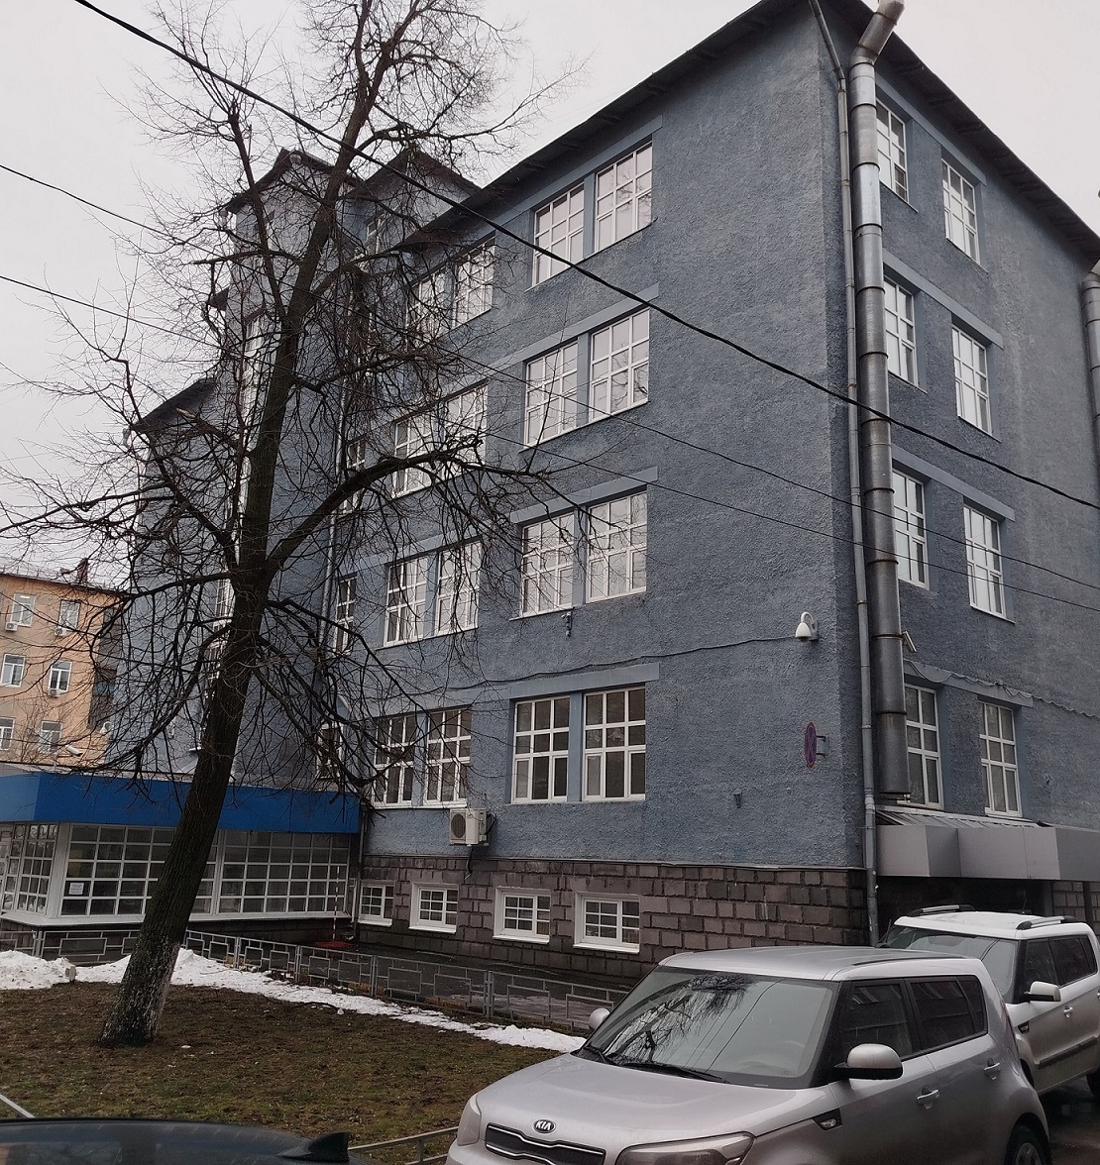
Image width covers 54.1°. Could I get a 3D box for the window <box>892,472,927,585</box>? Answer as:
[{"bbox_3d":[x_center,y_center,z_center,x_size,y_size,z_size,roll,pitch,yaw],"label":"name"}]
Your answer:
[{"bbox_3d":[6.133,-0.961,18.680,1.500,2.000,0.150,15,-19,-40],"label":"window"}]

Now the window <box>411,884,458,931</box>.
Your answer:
[{"bbox_3d":[-2.373,6.920,22.873,0.220,0.906,1.553,15,-20,-41],"label":"window"}]

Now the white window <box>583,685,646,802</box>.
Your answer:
[{"bbox_3d":[1.241,3.051,20.074,0.140,2.033,1.647,15,-20,-41],"label":"white window"}]

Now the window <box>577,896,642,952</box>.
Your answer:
[{"bbox_3d":[1.088,6.093,19.233,0.220,0.882,1.578,15,-20,-41],"label":"window"}]

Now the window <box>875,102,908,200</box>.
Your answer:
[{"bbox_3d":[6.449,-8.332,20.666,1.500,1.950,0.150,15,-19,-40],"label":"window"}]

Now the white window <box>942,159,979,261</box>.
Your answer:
[{"bbox_3d":[8.530,-7.734,22.489,1.560,1.980,0.150,15,-19,-40],"label":"white window"}]

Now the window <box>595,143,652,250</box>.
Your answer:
[{"bbox_3d":[1.606,-8.211,23.071,0.140,1.938,1.719,15,-20,-41],"label":"window"}]

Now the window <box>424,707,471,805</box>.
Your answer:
[{"bbox_3d":[-2.160,3.789,23.179,0.150,2.010,1.600,15,-19,-40],"label":"window"}]

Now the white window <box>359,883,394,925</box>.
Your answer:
[{"bbox_3d":[-3.847,7.213,24.037,0.170,0.800,1.420,15,-19,-40],"label":"white window"}]

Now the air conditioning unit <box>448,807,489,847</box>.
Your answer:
[{"bbox_3d":[-1.616,5.001,22.004,0.350,0.690,0.900,15,-20,-41],"label":"air conditioning unit"}]

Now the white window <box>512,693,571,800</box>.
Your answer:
[{"bbox_3d":[-0.164,3.304,21.061,0.150,2.010,1.600,15,-19,-40],"label":"white window"}]

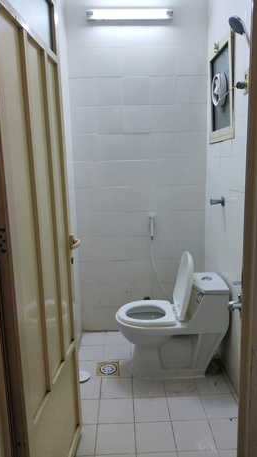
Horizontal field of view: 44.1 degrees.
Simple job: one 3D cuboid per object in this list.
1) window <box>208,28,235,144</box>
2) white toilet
[{"bbox_3d":[0.604,-0.870,2.053,0.060,0.600,0.500,-1,10,0],"label":"window"},{"bbox_3d":[0.274,0.568,2.153,0.725,0.830,0.370,-1,10,0],"label":"white toilet"}]

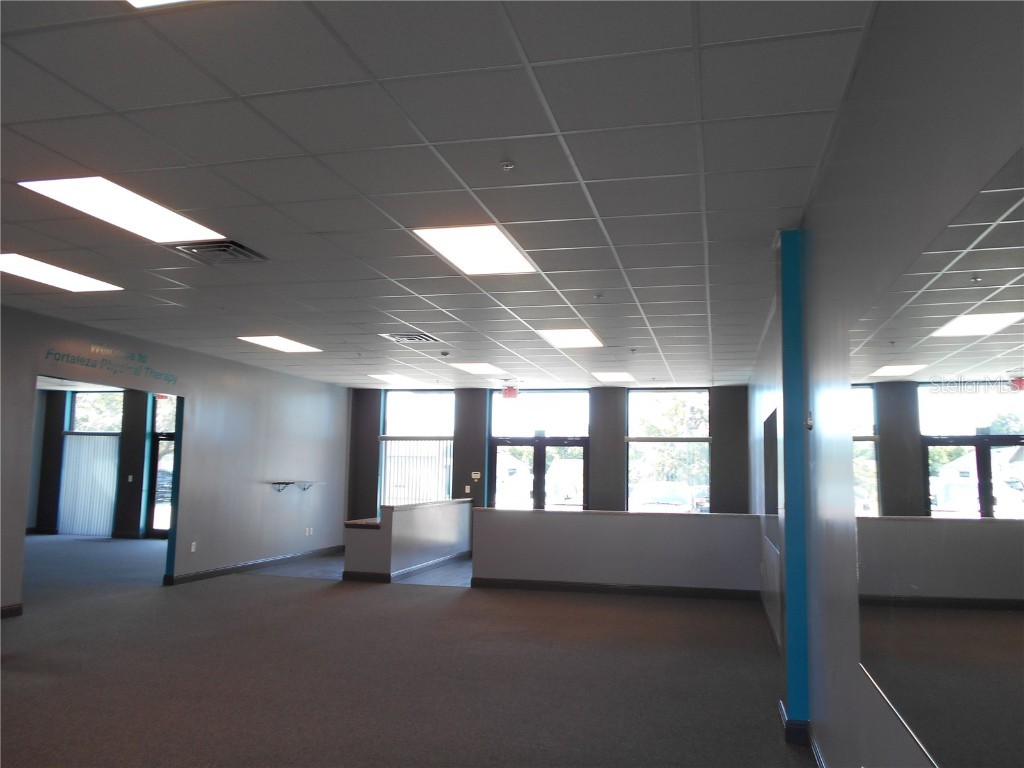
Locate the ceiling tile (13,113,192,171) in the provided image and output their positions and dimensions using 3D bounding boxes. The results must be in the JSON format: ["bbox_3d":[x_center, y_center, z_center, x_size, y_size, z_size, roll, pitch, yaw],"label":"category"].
[{"bbox_3d":[-1.929,-1.151,3.684,0.605,0.020,0.605,0,-6,15],"label":"ceiling tile"}]

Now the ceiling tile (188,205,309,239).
[{"bbox_3d":[-1.638,-1.024,4.846,0.600,0.020,0.595,0,-6,15],"label":"ceiling tile"}]

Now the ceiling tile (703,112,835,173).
[{"bbox_3d":[1.150,-1.106,3.522,0.521,0.020,0.584,0,-6,15],"label":"ceiling tile"}]

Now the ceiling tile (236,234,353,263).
[{"bbox_3d":[-1.485,-0.958,5.421,0.600,0.020,0.595,0,-6,15],"label":"ceiling tile"}]

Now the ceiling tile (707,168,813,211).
[{"bbox_3d":[1.301,-1.039,4.103,0.521,0.020,0.584,0,-6,15],"label":"ceiling tile"}]

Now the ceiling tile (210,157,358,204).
[{"bbox_3d":[-1.197,-1.092,4.113,0.600,0.020,0.595,0,-6,15],"label":"ceiling tile"}]

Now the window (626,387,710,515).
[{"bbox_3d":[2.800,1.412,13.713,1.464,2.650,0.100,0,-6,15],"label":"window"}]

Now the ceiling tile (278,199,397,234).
[{"bbox_3d":[-1.044,-1.025,4.688,0.600,0.020,0.595,0,-6,15],"label":"ceiling tile"}]

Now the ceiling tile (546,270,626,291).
[{"bbox_3d":[0.606,-0.825,6.103,0.605,0.020,0.605,0,-6,15],"label":"ceiling tile"}]

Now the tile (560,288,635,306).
[{"bbox_3d":[0.759,-0.758,6.681,0.605,0.020,0.605,0,-6,15],"label":"tile"}]

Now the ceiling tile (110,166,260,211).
[{"bbox_3d":[-1.791,-1.089,4.286,0.595,0.020,0.584,0,-6,15],"label":"ceiling tile"}]

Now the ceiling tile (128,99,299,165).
[{"bbox_3d":[-1.350,-1.158,3.538,0.600,0.020,0.595,0,-6,15],"label":"ceiling tile"}]

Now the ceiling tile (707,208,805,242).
[{"bbox_3d":[1.450,-0.966,4.670,0.536,0.020,0.610,0,-6,15],"label":"ceiling tile"}]

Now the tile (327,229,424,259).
[{"bbox_3d":[-0.891,-0.959,5.263,0.600,0.020,0.595,0,-6,15],"label":"tile"}]

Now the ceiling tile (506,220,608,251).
[{"bbox_3d":[0.297,-0.961,4.947,0.600,0.020,0.595,0,-6,15],"label":"ceiling tile"}]

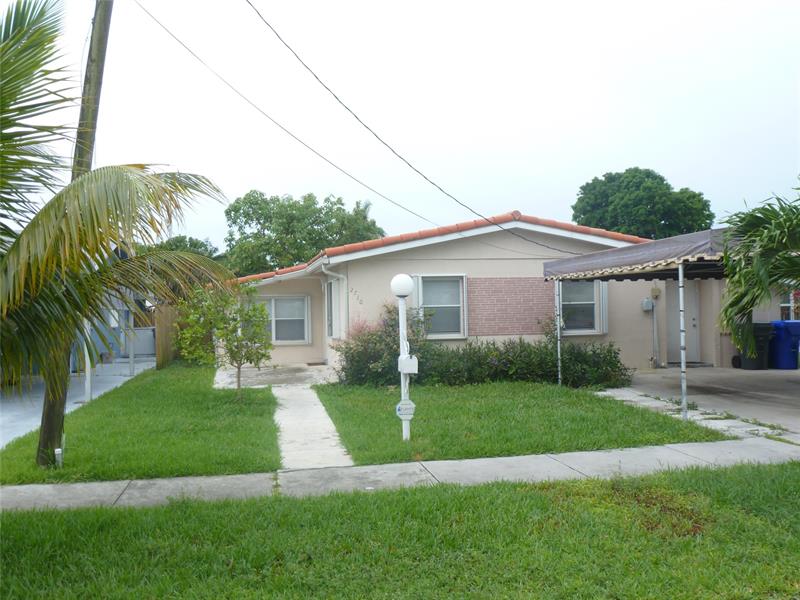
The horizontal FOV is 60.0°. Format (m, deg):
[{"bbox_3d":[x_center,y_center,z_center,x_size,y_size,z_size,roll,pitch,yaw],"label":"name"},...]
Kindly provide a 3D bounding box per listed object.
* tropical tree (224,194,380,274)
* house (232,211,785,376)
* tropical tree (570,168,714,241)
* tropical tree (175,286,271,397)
[{"bbox_3d":[-3.857,-1.253,28.000,6.460,6.180,6.010,-1,0,-11],"label":"tropical tree"},{"bbox_3d":[1.601,-0.098,20.584,14.400,3.600,11.000,-1,0,-11],"label":"house"},{"bbox_3d":[13.346,-2.830,38.000,8.020,8.760,7.460,-1,0,-11],"label":"tropical tree"},{"bbox_3d":[-3.200,0.744,12.500,1.730,1.970,1.470,-1,0,-11],"label":"tropical tree"}]

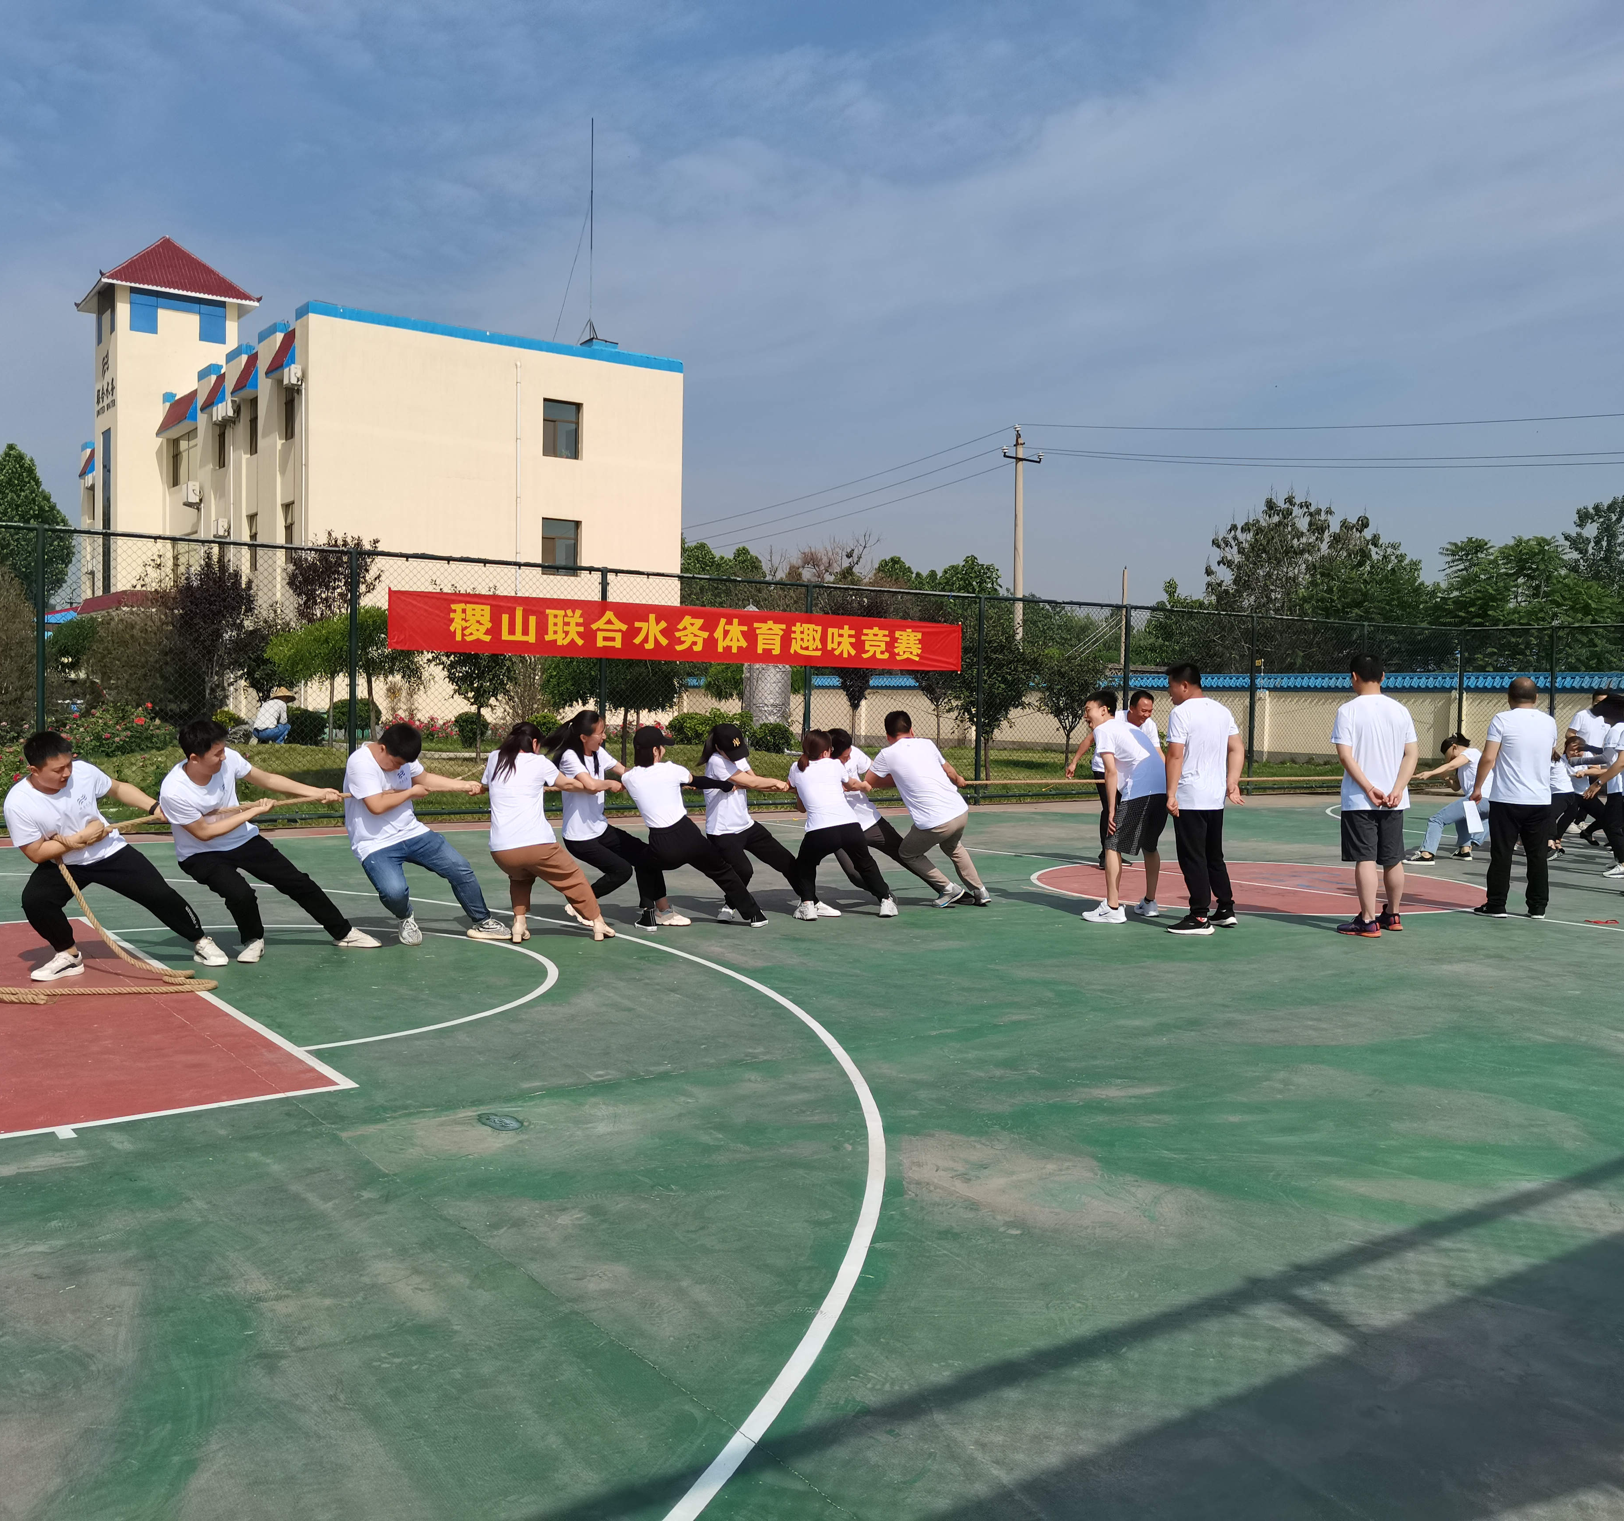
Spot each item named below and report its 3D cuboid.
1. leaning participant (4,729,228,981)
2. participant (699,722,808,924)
[{"bbox_3d":[-3.430,0.463,7.579,0.980,1.228,0.580,-1,3,-45],"label":"leaning participant"},{"bbox_3d":[-0.345,0.384,9.900,0.840,1.270,0.640,2,2,25],"label":"participant"}]

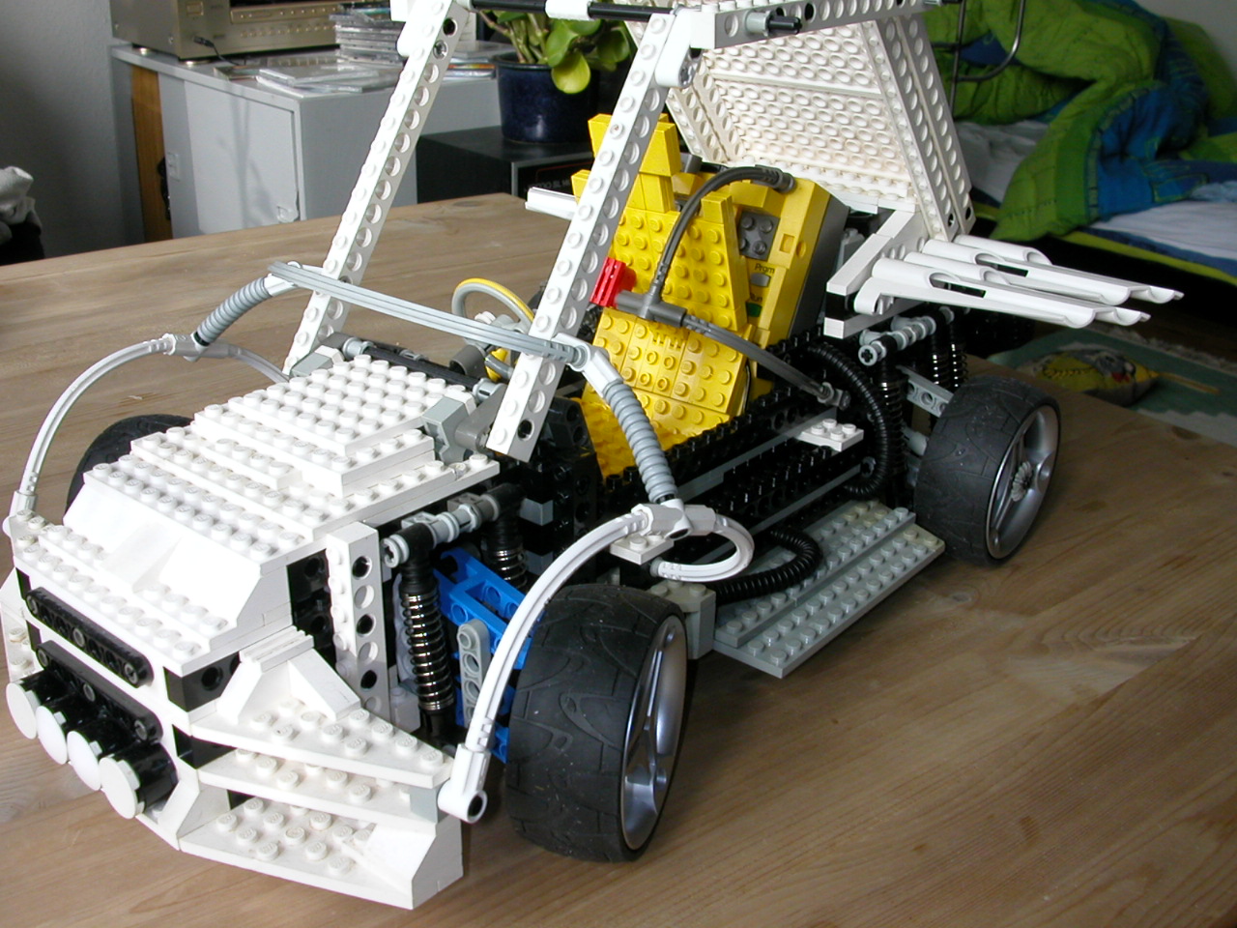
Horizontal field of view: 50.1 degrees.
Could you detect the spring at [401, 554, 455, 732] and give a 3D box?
[{"bbox_3d":[-0.050,0.047,0.348,0.011,0.054,0.011,9,22,39],"label":"spring"}]

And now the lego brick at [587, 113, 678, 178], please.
[{"bbox_3d":[0.006,-0.106,0.438,0.032,0.016,0.007,19,46,36],"label":"lego brick"}]

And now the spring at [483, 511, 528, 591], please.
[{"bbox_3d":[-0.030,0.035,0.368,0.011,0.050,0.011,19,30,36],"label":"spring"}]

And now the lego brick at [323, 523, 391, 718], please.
[{"bbox_3d":[-0.066,0.046,0.339,0.008,0.064,0.011,19,30,36],"label":"lego brick"}]

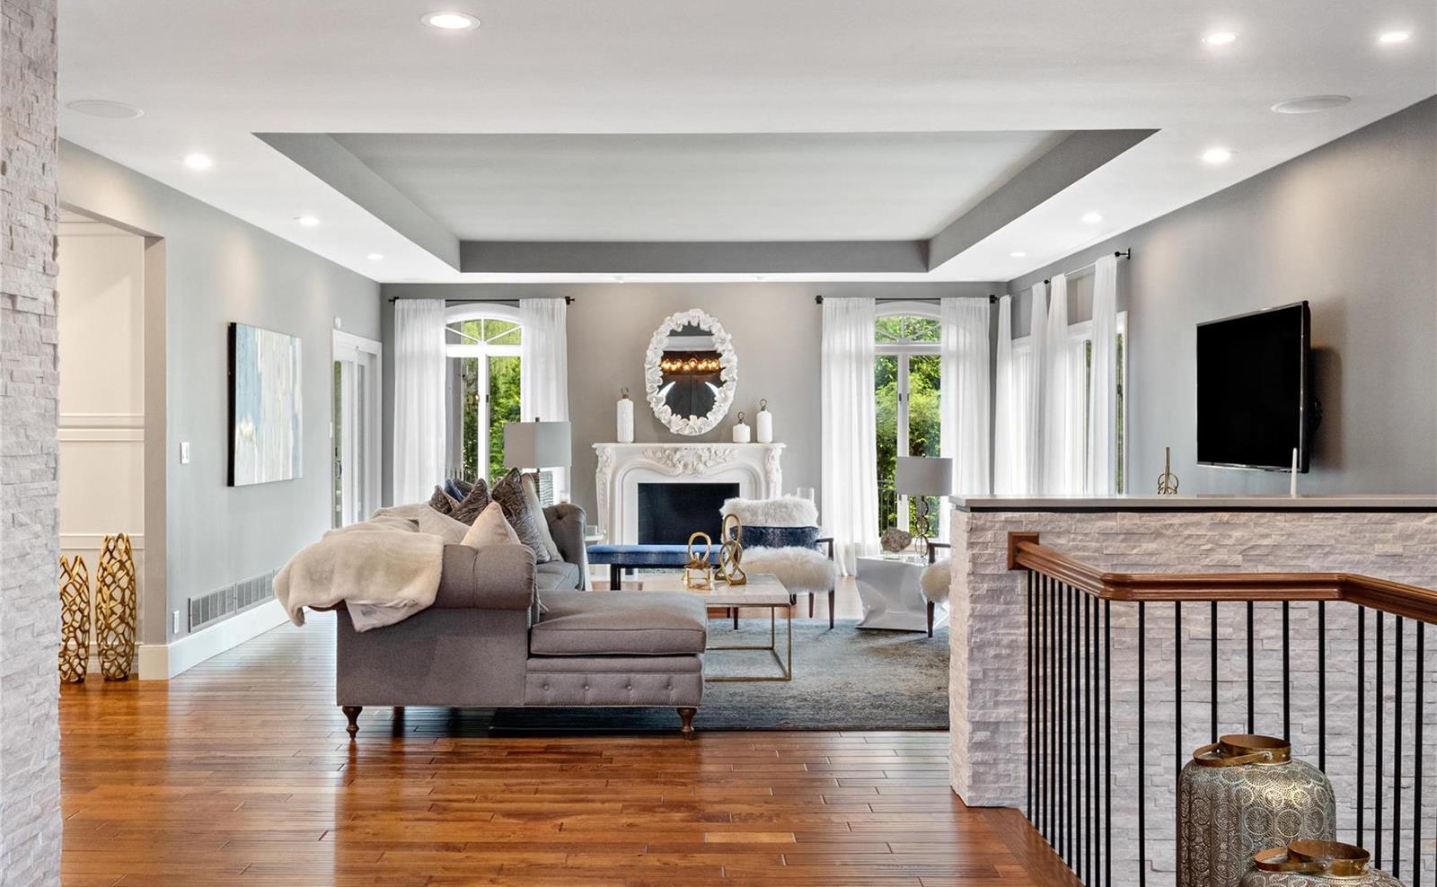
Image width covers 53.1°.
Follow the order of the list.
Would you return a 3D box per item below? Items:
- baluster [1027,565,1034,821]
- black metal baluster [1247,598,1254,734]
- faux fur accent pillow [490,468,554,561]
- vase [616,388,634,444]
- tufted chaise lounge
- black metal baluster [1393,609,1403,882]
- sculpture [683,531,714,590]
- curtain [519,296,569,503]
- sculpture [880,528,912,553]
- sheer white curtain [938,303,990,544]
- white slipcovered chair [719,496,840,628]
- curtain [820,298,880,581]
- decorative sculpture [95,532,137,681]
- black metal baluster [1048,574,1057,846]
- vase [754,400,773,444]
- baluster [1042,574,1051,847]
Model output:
[{"bbox_3d":[1.098,0.884,5.061,0.013,0.893,0.013,0,1,-1],"label":"baluster"},{"bbox_3d":[1.489,0.883,4.020,0.014,0.890,0.014,0,1,-1],"label":"black metal baluster"},{"bbox_3d":[-1.234,0.450,9.000,0.170,0.530,0.480,-18,-5,18],"label":"faux fur accent pillow"},{"bbox_3d":[-0.812,-0.246,12.590,0.144,0.490,0.144,0,1,0],"label":"vase"},{"bbox_3d":[-0.875,0.853,6.770,1.630,0.845,1.060,0,1,-1],"label":"tufted chaise lounge"},{"bbox_3d":[1.731,0.872,3.661,0.016,0.858,0.016,0,1,-1],"label":"black metal baluster"},{"bbox_3d":[-0.117,0.677,8.330,0.180,0.325,0.140,0,1,-1],"label":"sculpture"},{"bbox_3d":[-1.586,-0.054,13.117,0.480,2.550,0.120,0,1,-1],"label":"curtain"},{"bbox_3d":[1.199,0.651,9.657,0.212,0.177,0.172,0,1,-1],"label":"sculpture"},{"bbox_3d":[2.180,-0.052,12.691,0.455,2.467,0.121,0,1,-1],"label":"sheer white curtain"},{"bbox_3d":[0.411,0.803,9.830,0.720,0.860,0.750,0,1,-7],"label":"white slipcovered chair"},{"bbox_3d":[1.182,-0.062,12.930,0.510,2.490,0.120,0,1,-1],"label":"curtain"},{"bbox_3d":[-3.237,0.871,7.720,0.225,0.785,0.225,0,1,-1],"label":"decorative sculpture"},{"bbox_3d":[1.103,0.889,4.739,0.013,0.893,0.013,0,1,-1],"label":"black metal baluster"},{"bbox_3d":[0.406,-0.192,12.590,0.142,0.389,0.142,0,1,-1],"label":"vase"},{"bbox_3d":[1.083,0.874,4.760,0.014,0.890,0.014,0,1,-1],"label":"baluster"}]

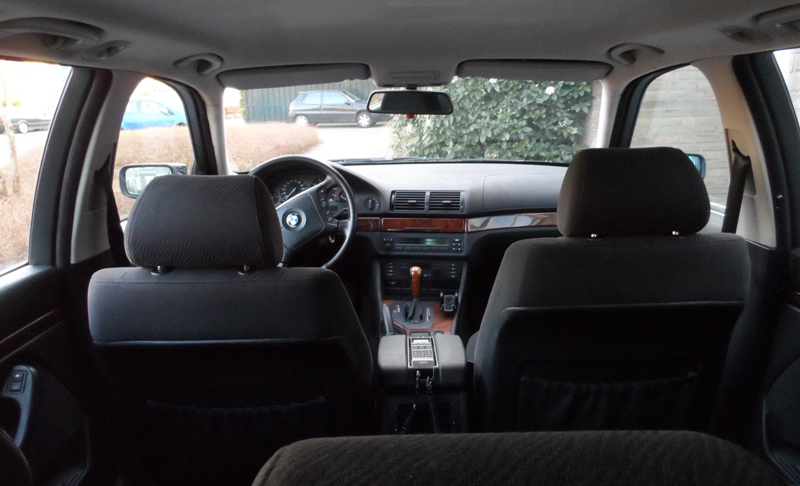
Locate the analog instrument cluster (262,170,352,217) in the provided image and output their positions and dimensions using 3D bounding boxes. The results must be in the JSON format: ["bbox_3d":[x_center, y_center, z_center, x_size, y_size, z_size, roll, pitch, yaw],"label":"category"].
[{"bbox_3d":[-0.337,-0.179,2.030,0.340,0.150,0.070,-1,-5,2],"label":"analog instrument cluster"}]

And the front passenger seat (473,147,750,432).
[{"bbox_3d":[0.434,0.193,1.411,0.530,0.920,0.820,-1,15,2],"label":"front passenger seat"}]

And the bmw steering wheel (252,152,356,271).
[{"bbox_3d":[-0.333,-0.086,1.810,0.390,0.390,0.110,-1,-9,2],"label":"bmw steering wheel"}]

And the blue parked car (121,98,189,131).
[{"bbox_3d":[-8.786,-4.296,19.296,3.950,1.460,1.680,-1,15,3],"label":"blue parked car"}]

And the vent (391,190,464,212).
[{"bbox_3d":[0.099,-0.149,1.975,0.260,0.085,0.060,0,0,5],"label":"vent"}]

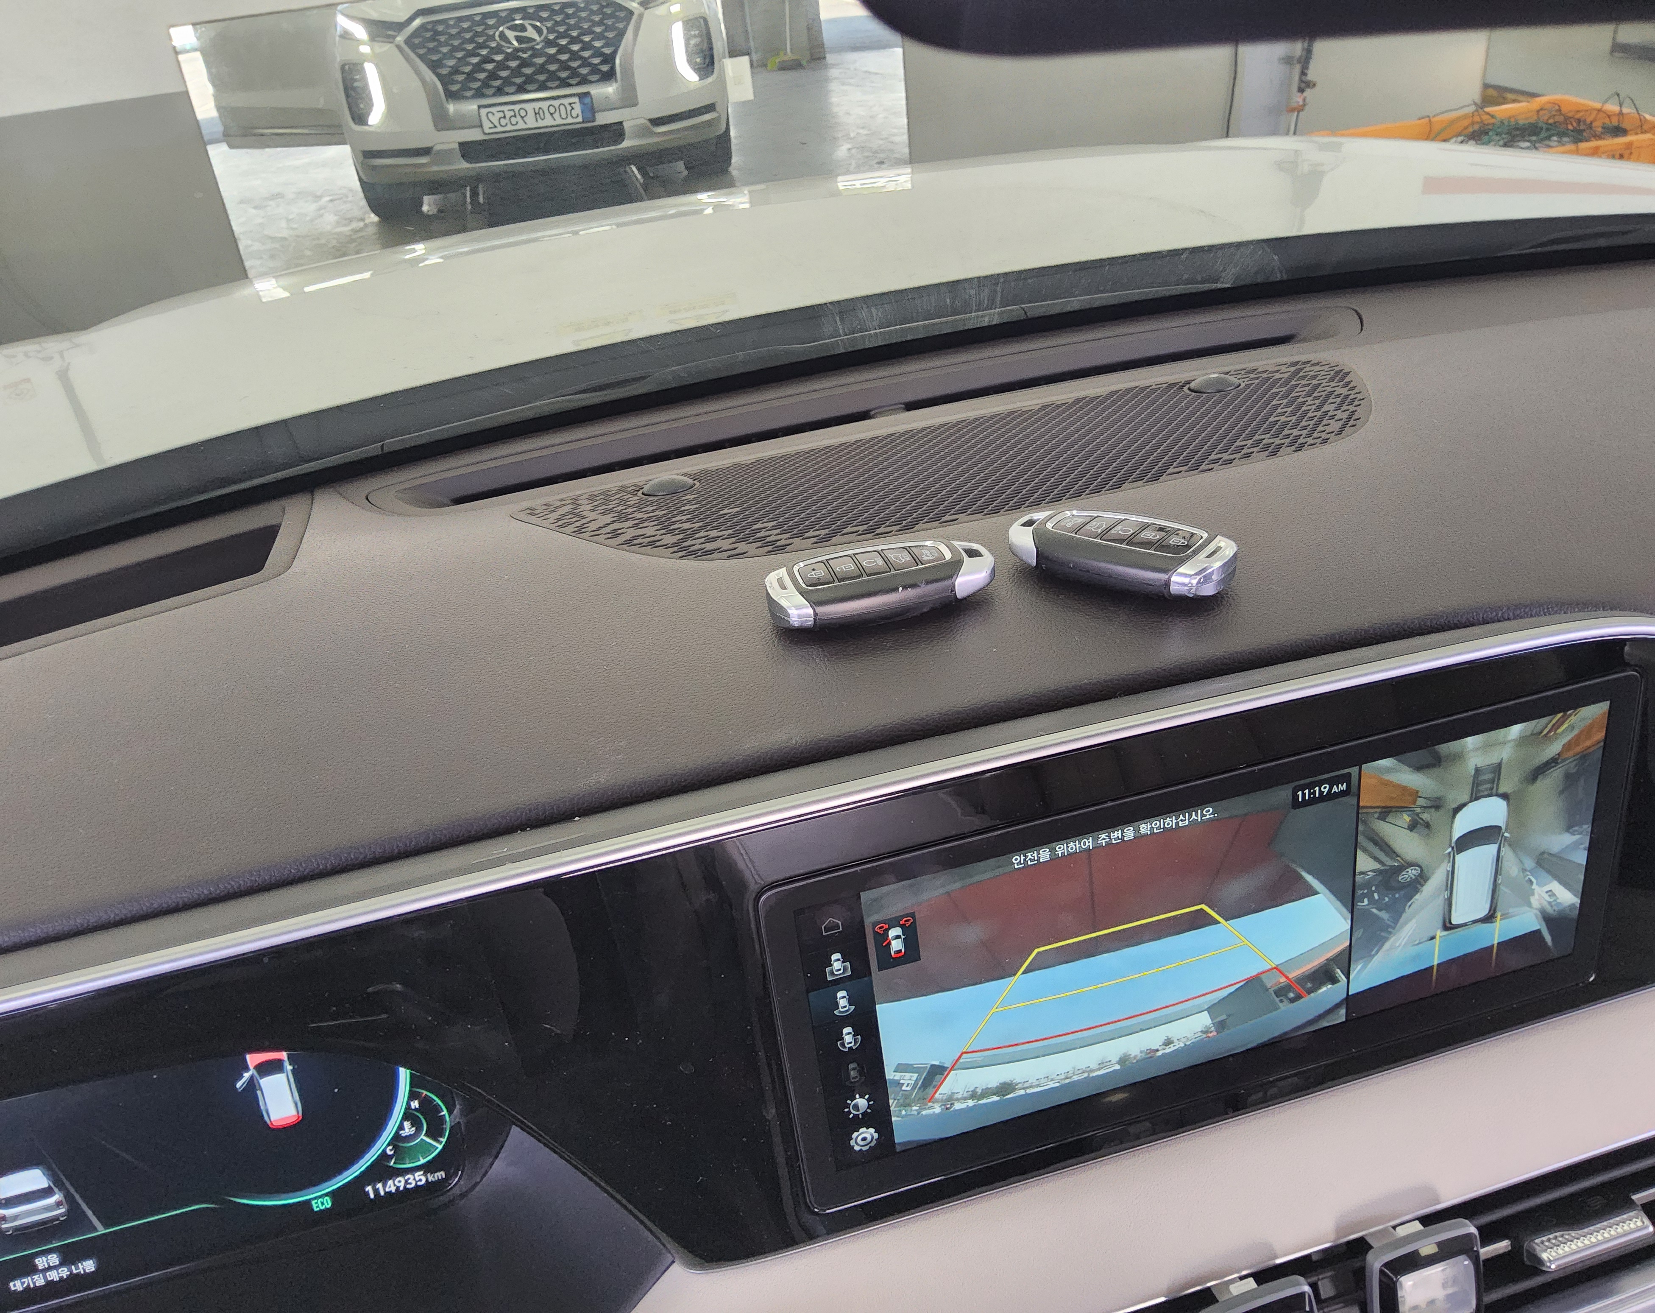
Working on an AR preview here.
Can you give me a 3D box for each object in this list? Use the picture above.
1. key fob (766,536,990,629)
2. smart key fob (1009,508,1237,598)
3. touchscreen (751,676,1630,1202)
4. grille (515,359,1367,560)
[{"bbox_3d":[0.018,-0.025,0.431,0.078,0.015,0.037,-10,29,-5],"label":"key fob"},{"bbox_3d":[0.100,-0.036,0.432,0.078,0.015,0.037,12,34,31],"label":"smart key fob"},{"bbox_3d":[0.114,0.080,0.371,0.263,0.118,0.018,-13,25,-10],"label":"touchscreen"},{"bbox_3d":[0.064,-0.080,0.534,0.384,0.014,0.122,-13,30,-10],"label":"grille"}]

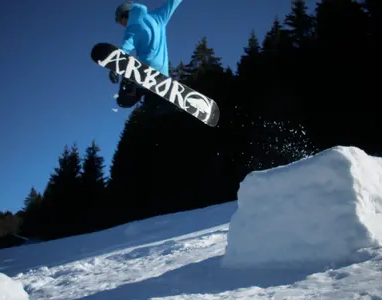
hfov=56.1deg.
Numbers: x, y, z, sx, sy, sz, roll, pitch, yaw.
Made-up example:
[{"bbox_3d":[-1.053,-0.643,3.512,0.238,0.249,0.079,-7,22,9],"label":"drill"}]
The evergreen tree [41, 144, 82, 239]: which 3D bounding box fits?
[{"bbox_3d":[-13.740,4.400,38.000,4.030,9.770,4.030,0,-6,0],"label":"evergreen tree"}]

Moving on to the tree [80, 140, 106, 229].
[{"bbox_3d":[-10.170,3.670,37.000,2.900,9.110,2.900,0,-6,0],"label":"tree"}]

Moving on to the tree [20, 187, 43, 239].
[{"bbox_3d":[-18.700,7.330,42.000,2.810,5.980,2.810,0,-6,0],"label":"tree"}]

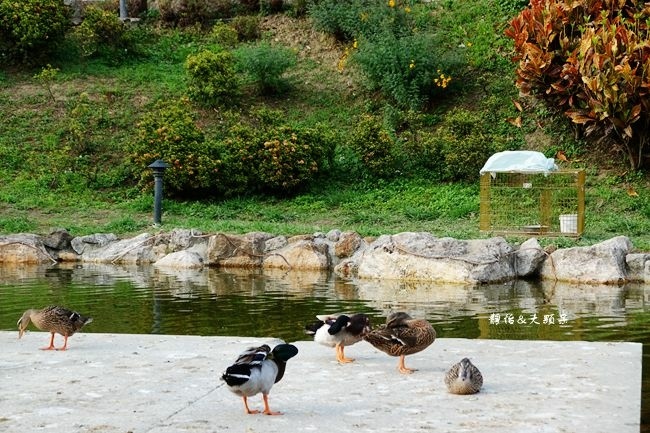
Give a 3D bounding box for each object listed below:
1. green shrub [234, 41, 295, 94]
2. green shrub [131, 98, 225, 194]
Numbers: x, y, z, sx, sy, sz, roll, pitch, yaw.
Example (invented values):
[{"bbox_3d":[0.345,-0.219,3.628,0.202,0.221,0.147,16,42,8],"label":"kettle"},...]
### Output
[{"bbox_3d":[-0.814,-2.025,24.200,0.840,0.700,0.800,0,3,0],"label":"green shrub"},{"bbox_3d":[-1.826,-0.854,21.900,1.100,1.180,1.080,0,3,0],"label":"green shrub"}]

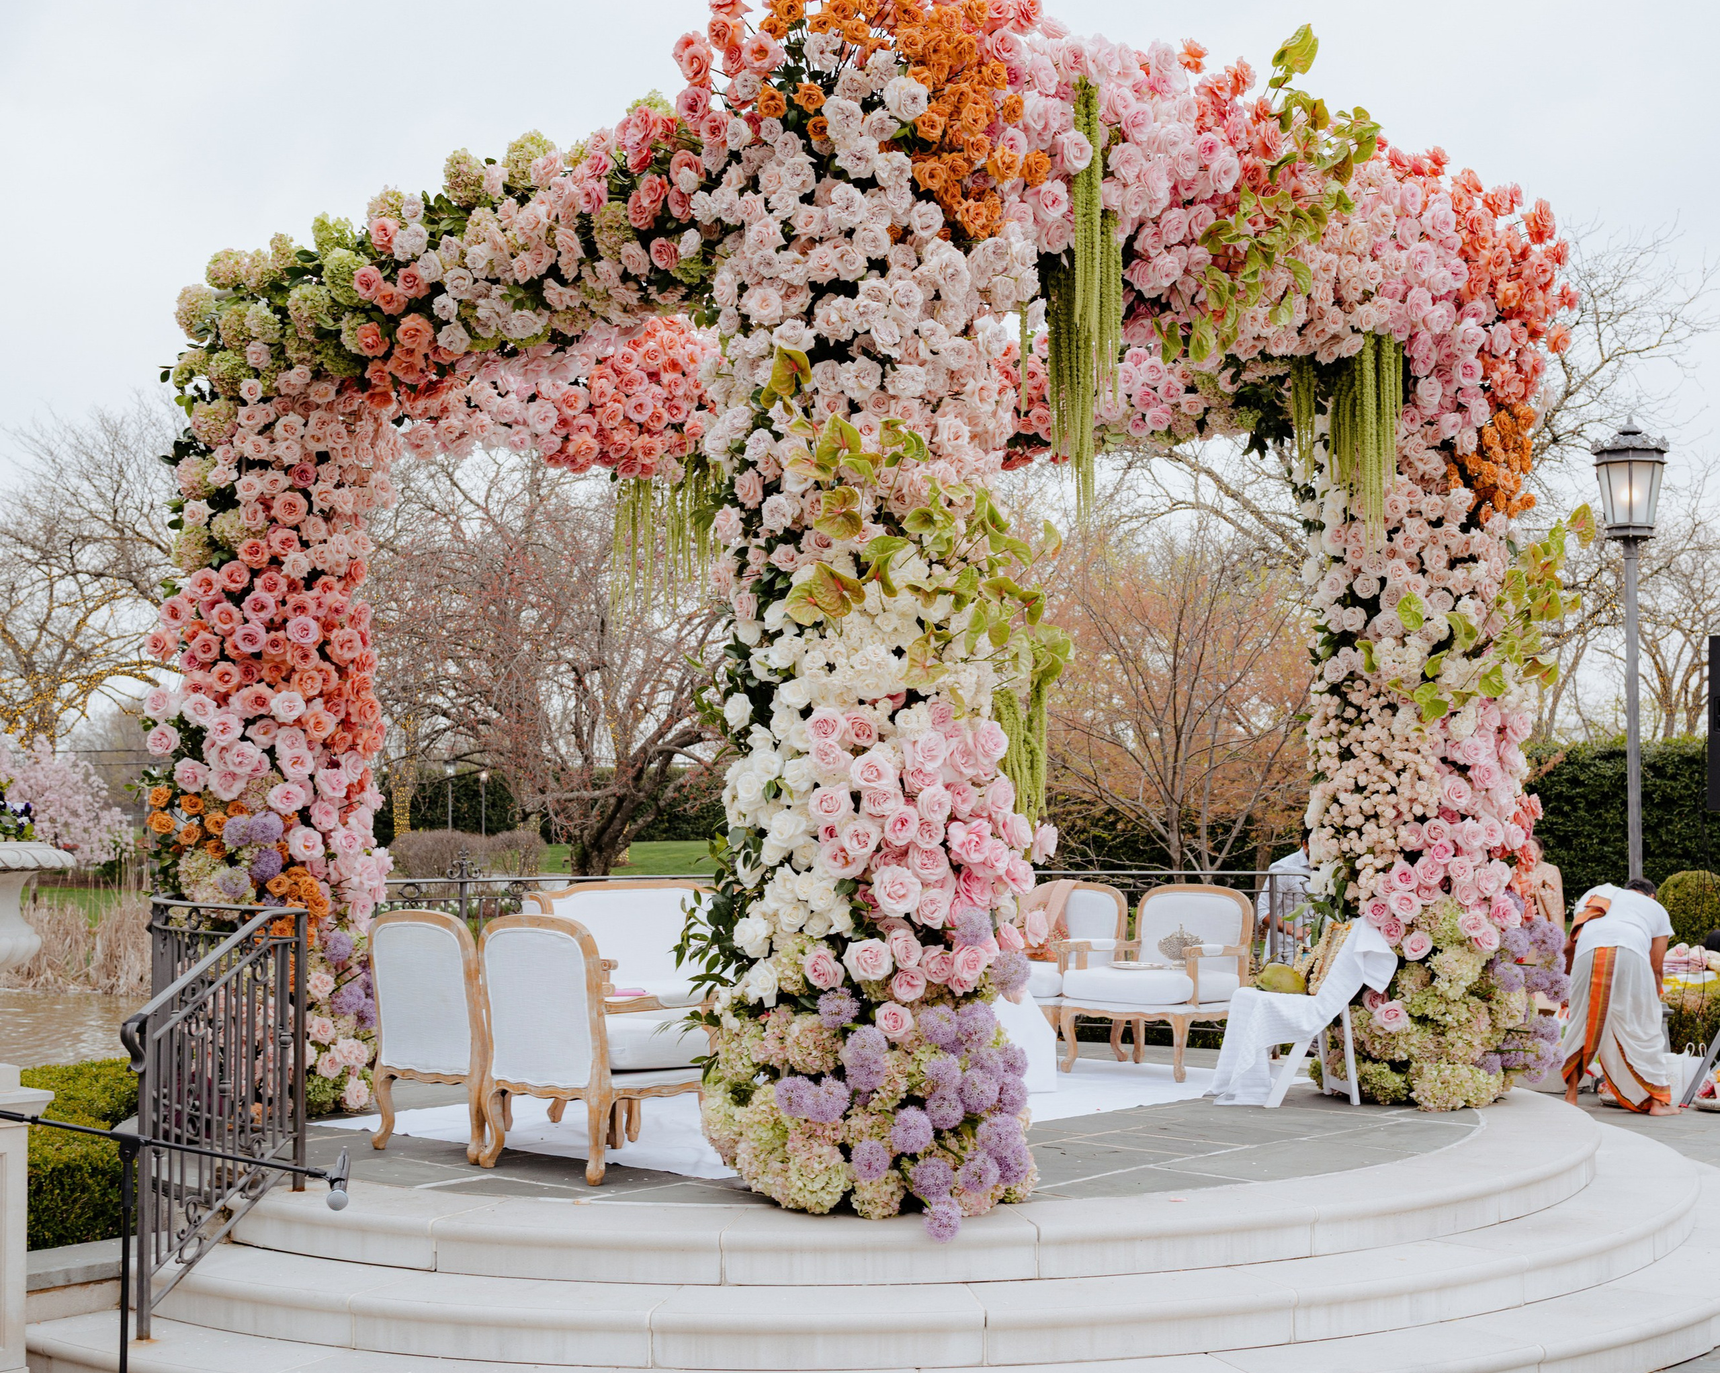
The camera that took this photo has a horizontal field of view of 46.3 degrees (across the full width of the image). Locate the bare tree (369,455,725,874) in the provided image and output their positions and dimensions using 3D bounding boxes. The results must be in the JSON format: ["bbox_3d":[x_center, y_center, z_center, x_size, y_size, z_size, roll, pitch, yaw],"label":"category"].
[{"bbox_3d":[-6.092,-0.551,40.118,7.800,8.450,7.400,0,-4,0],"label":"bare tree"}]

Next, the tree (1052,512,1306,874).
[{"bbox_3d":[3.560,0.562,22.008,3.500,4.850,3.500,0,-4,0],"label":"tree"}]

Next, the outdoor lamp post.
[{"bbox_3d":[4.985,0.414,12.798,0.460,4.310,0.460,0,-4,0],"label":"outdoor lamp post"}]

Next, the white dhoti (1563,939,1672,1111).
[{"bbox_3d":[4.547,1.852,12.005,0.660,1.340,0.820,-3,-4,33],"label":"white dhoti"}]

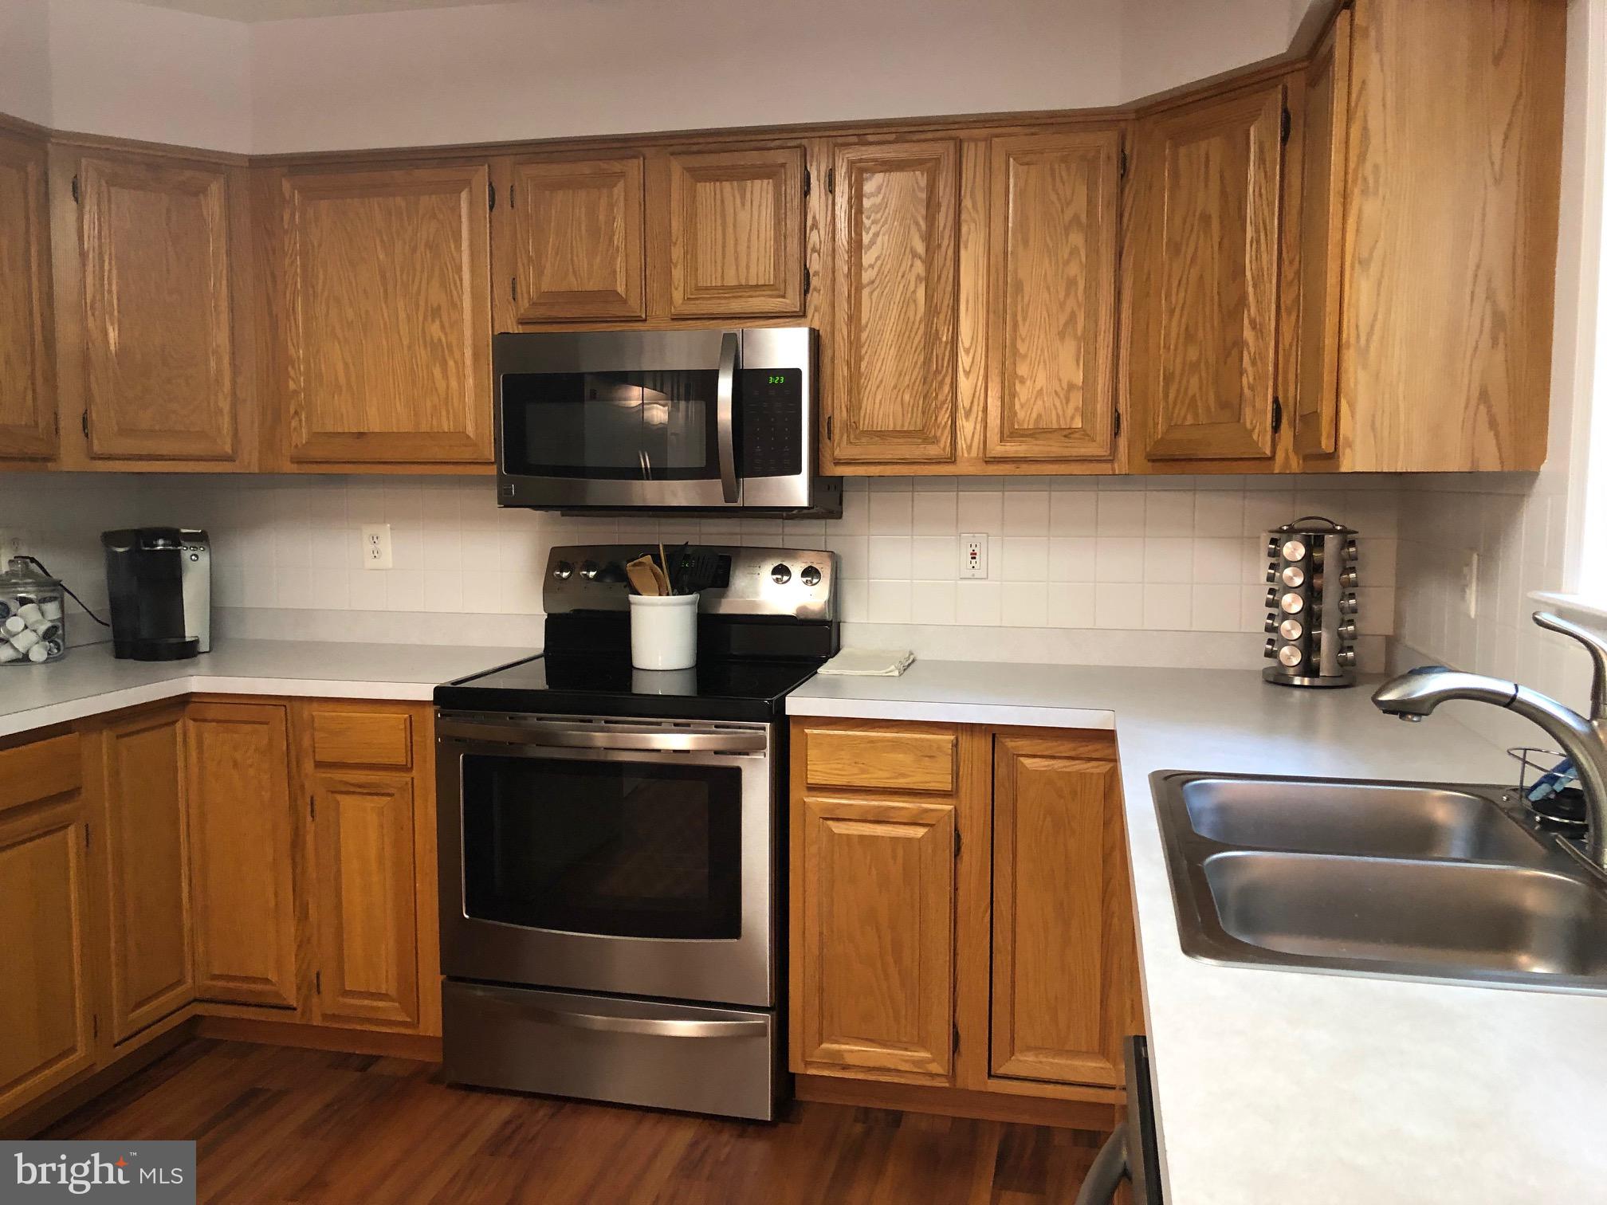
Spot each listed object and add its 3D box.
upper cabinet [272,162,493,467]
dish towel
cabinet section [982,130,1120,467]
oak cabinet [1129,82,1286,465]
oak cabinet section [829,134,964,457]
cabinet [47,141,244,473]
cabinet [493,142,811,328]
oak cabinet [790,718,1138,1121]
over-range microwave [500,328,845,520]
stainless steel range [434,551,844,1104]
[{"bbox_3d":[-1.004,-0.711,3.307,0.650,0.771,0.335,1,5,12],"label":"upper cabinet"},{"bbox_3d":[0.159,0.146,3.132,0.193,0.025,0.275,1,5,12],"label":"dish towel"},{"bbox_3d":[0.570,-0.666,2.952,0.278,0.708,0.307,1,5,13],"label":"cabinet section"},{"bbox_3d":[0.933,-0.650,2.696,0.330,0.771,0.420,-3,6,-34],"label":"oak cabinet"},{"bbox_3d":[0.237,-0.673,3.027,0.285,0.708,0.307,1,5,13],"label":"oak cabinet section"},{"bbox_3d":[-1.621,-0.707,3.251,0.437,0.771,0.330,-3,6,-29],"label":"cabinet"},{"bbox_3d":[-0.312,-0.858,3.143,0.769,0.445,0.335,1,5,12],"label":"cabinet"},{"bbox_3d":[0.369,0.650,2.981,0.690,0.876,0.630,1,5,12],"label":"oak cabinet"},{"bbox_3d":[-0.312,-0.424,3.144,0.757,0.418,0.410,1,5,12],"label":"over-range microwave"},{"bbox_3d":[-0.364,0.482,3.081,0.757,1.187,0.685,1,5,12],"label":"stainless steel range"}]

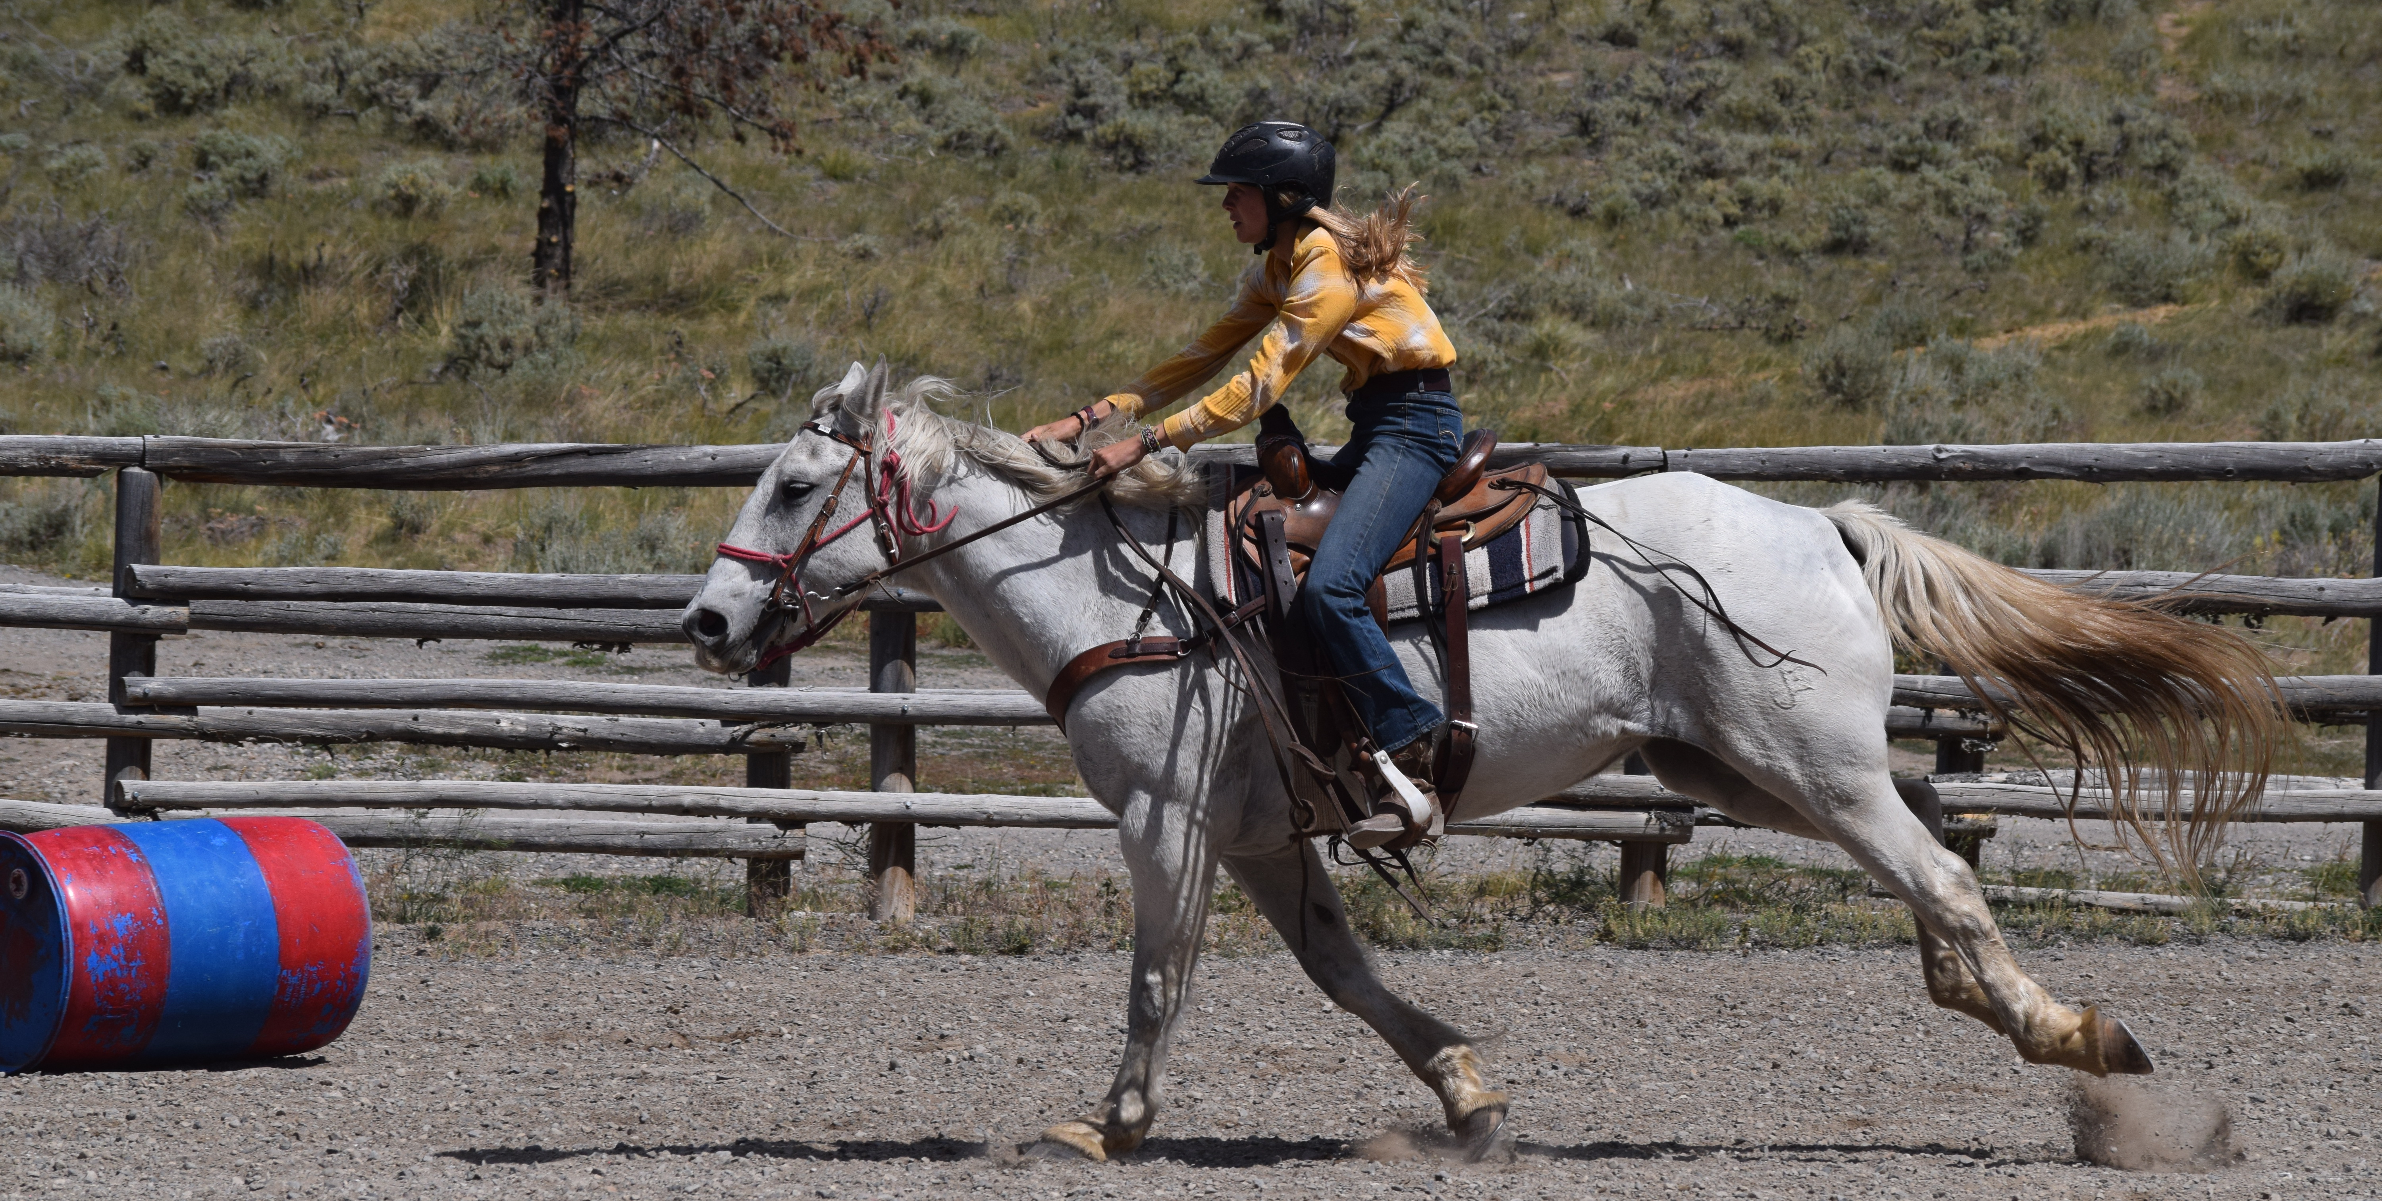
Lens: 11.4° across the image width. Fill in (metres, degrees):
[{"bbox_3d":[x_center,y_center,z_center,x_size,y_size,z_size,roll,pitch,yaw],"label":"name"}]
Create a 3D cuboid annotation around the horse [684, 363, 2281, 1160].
[{"bbox_3d":[0.614,0.339,25.100,3.343,1.677,0.640,0,1,-5],"label":"horse"}]

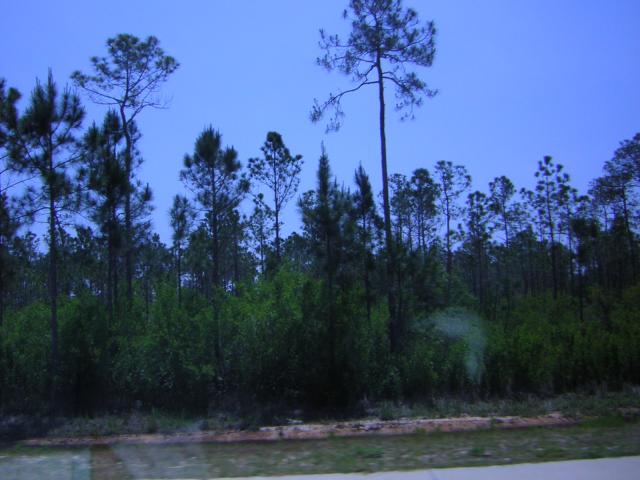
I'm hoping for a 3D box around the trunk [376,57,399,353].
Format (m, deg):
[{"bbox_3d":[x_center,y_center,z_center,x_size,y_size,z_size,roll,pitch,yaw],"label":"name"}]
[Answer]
[{"bbox_3d":[2.210,-1.250,22.050,0.310,9.970,0.310,-2,-6,0],"label":"trunk"}]

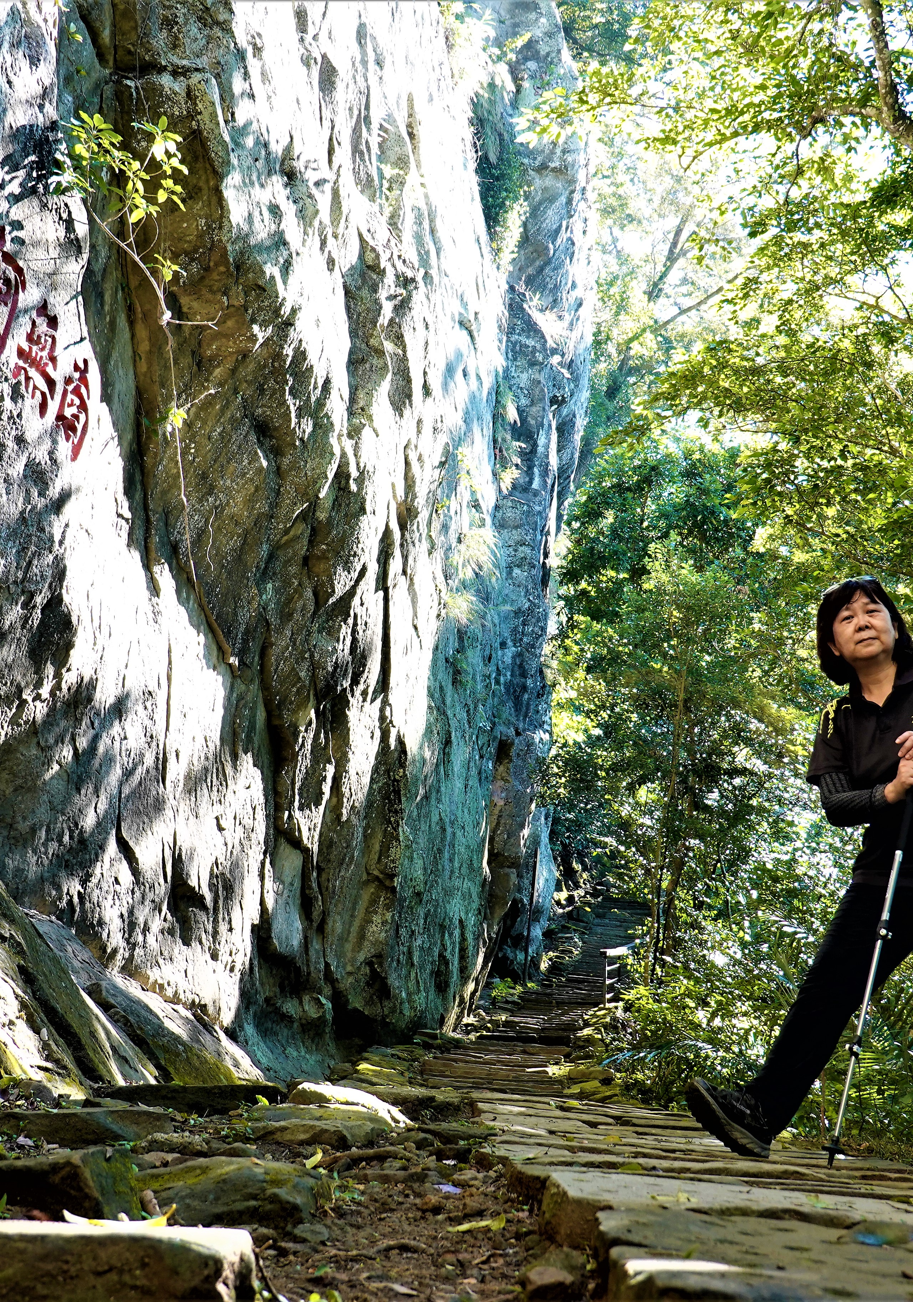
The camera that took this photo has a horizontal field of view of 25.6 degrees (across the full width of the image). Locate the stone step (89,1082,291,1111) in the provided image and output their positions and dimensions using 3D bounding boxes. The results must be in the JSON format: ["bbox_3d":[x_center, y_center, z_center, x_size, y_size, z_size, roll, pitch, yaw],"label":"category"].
[{"bbox_3d":[-1.030,1.735,7.800,0.740,0.125,0.330,0,-10,0],"label":"stone step"}]

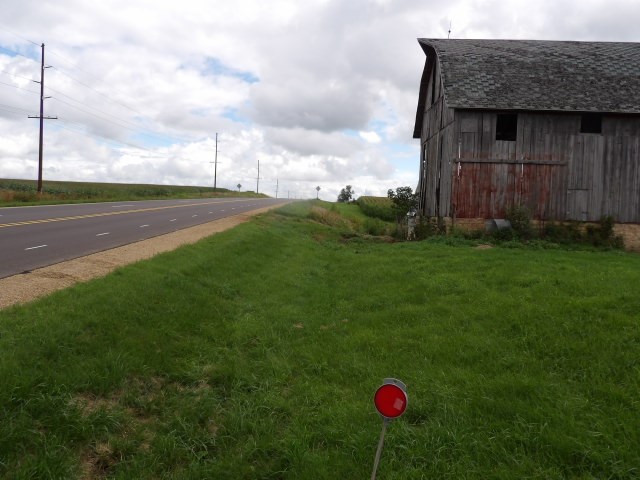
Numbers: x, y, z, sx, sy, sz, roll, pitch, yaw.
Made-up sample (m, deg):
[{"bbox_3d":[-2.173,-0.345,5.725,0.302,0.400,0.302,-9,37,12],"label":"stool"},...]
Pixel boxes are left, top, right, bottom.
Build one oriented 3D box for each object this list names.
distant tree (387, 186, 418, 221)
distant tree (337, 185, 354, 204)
[{"bbox_3d":[6.734,-2.758,42.000,2.700,3.200,2.600,2,3,0],"label":"distant tree"},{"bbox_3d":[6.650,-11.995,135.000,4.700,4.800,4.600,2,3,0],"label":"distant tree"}]

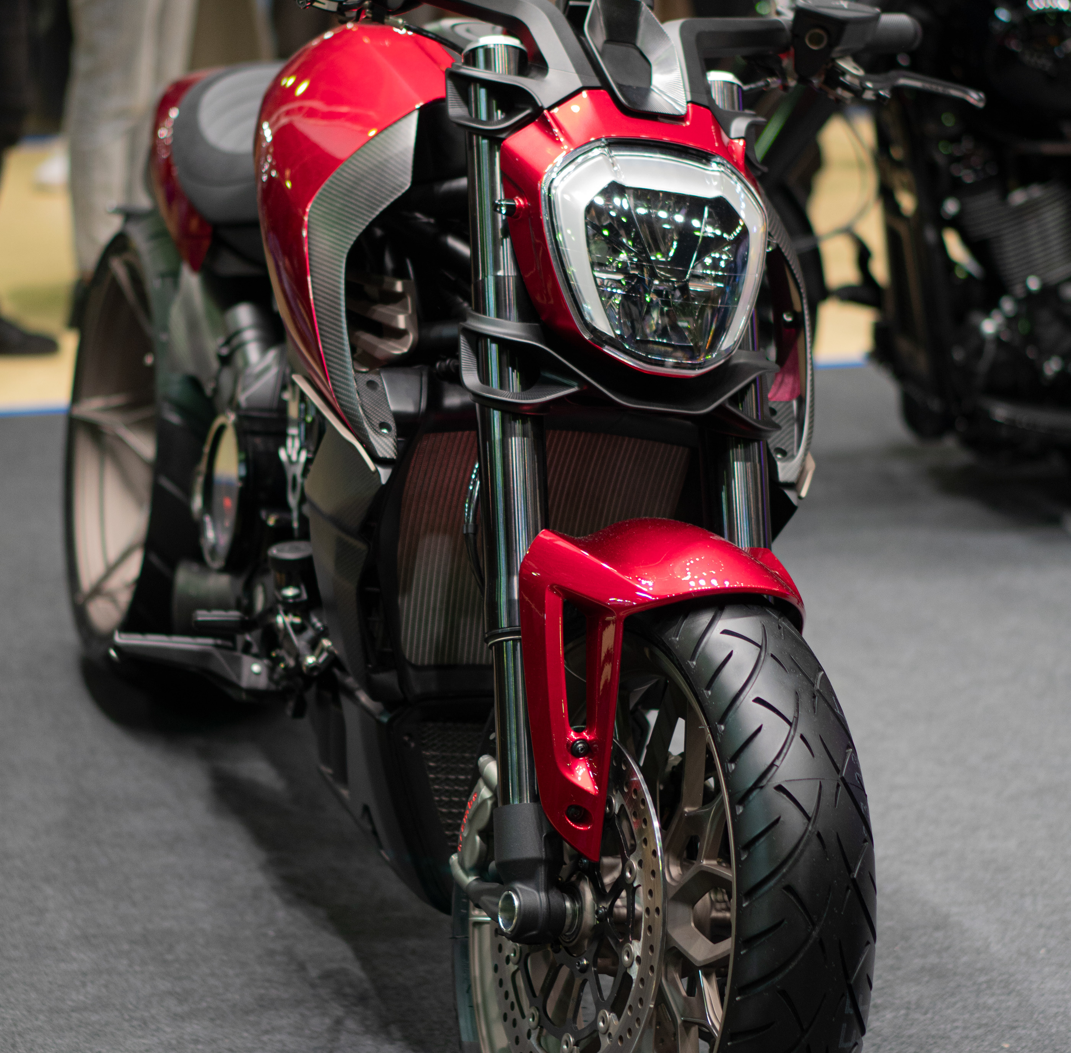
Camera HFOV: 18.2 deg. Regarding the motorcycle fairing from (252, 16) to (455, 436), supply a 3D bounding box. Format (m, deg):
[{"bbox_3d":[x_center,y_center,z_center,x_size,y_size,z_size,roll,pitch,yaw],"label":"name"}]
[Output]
[{"bbox_3d":[-0.179,-0.329,3.398,0.210,0.340,0.600,4,12,-19],"label":"motorcycle fairing"}]

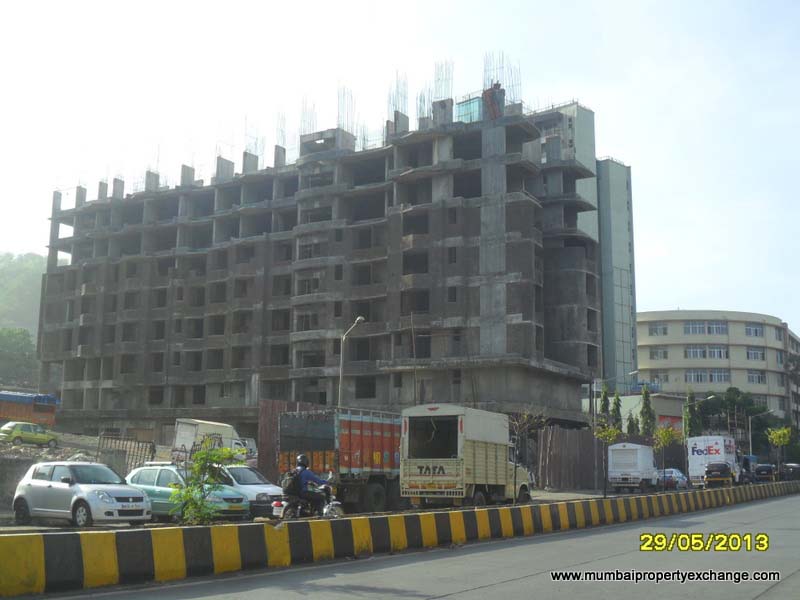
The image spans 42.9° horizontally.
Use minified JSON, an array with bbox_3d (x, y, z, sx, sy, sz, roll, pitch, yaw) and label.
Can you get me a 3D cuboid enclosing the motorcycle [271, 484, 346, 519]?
[{"bbox_3d":[-1.846,4.183,20.400,0.750,1.120,2.080,-7,-12,33],"label":"motorcycle"}]

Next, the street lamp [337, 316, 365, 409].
[{"bbox_3d":[-2.122,4.593,43.148,1.250,7.900,0.250,-6,-12,30],"label":"street lamp"}]

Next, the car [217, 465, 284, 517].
[{"bbox_3d":[-4.800,5.618,29.677,3.650,1.500,1.620,-7,-12,34],"label":"car"}]

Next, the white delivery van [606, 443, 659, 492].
[{"bbox_3d":[13.231,9.499,57.500,1.800,2.720,4.600,-5,-11,28],"label":"white delivery van"}]

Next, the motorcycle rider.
[{"bbox_3d":[-1.833,3.808,20.600,0.580,1.300,0.800,-7,-12,33],"label":"motorcycle rider"}]

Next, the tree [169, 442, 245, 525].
[{"bbox_3d":[-2.455,2.315,12.900,0.930,1.060,0.850,0,-10,0],"label":"tree"}]

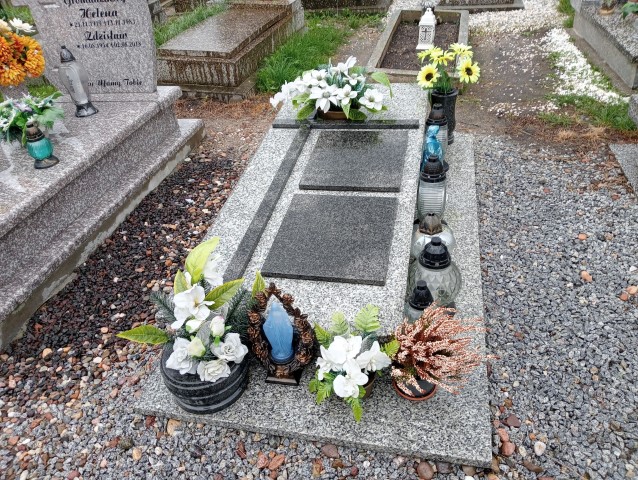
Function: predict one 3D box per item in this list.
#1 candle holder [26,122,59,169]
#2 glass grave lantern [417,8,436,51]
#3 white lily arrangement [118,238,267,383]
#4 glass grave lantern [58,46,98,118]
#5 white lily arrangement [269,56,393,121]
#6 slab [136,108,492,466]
[{"bbox_3d":[-1.214,-0.415,2.246,0.106,0.187,0.106,-23,38,-23],"label":"candle holder"},{"bbox_3d":[0.929,-1.838,4.478,0.146,0.312,0.146,10,37,21],"label":"glass grave lantern"},{"bbox_3d":[-0.347,0.209,1.523,0.395,0.333,0.312,3,36,13],"label":"white lily arrangement"},{"bbox_3d":[-1.270,-0.836,2.720,0.130,0.348,0.130,-19,37,-19],"label":"glass grave lantern"},{"bbox_3d":[0.061,-0.752,2.571,0.582,0.250,0.322,3,36,13],"label":"white lily arrangement"},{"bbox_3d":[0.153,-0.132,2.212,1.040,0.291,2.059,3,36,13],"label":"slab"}]

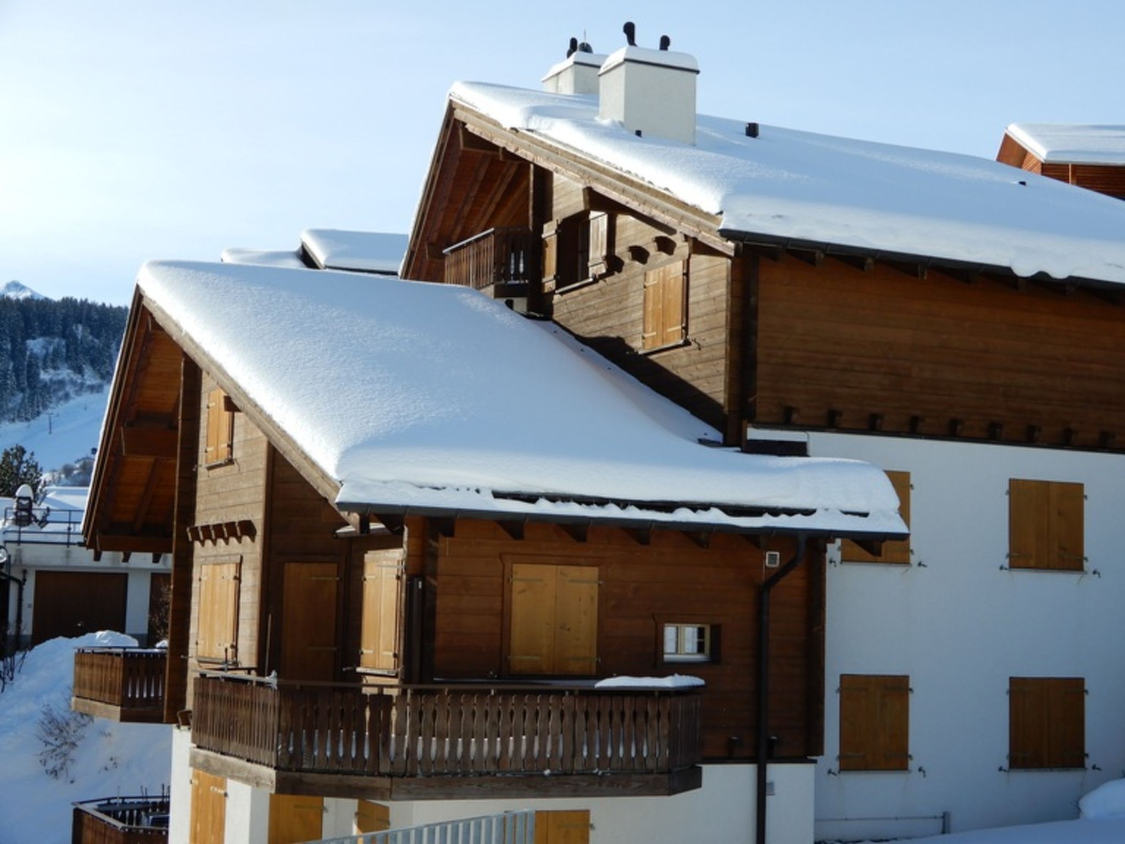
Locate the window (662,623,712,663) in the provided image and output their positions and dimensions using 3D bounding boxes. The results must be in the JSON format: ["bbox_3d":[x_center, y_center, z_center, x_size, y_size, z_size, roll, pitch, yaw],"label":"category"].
[{"bbox_3d":[1.509,2.683,22.529,0.735,0.467,0.137,5,-7,-26],"label":"window"}]

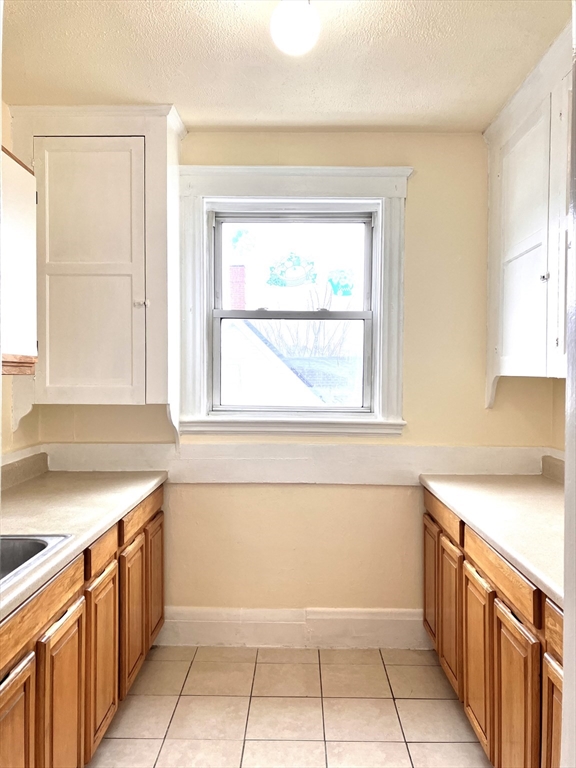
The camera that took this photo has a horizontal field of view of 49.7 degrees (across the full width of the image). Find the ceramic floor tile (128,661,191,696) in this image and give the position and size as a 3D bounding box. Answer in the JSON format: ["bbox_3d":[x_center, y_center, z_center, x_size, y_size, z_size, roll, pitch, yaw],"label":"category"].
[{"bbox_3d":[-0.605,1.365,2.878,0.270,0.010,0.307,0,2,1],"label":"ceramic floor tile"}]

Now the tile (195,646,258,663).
[{"bbox_3d":[-0.308,1.360,3.108,0.307,0.010,0.158,0,2,1],"label":"tile"}]

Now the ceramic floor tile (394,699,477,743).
[{"bbox_3d":[0.612,1.383,2.544,0.301,0.010,0.307,0,2,1],"label":"ceramic floor tile"}]

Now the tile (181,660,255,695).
[{"bbox_3d":[-0.313,1.367,2.873,0.307,0.010,0.307,0,2,1],"label":"tile"}]

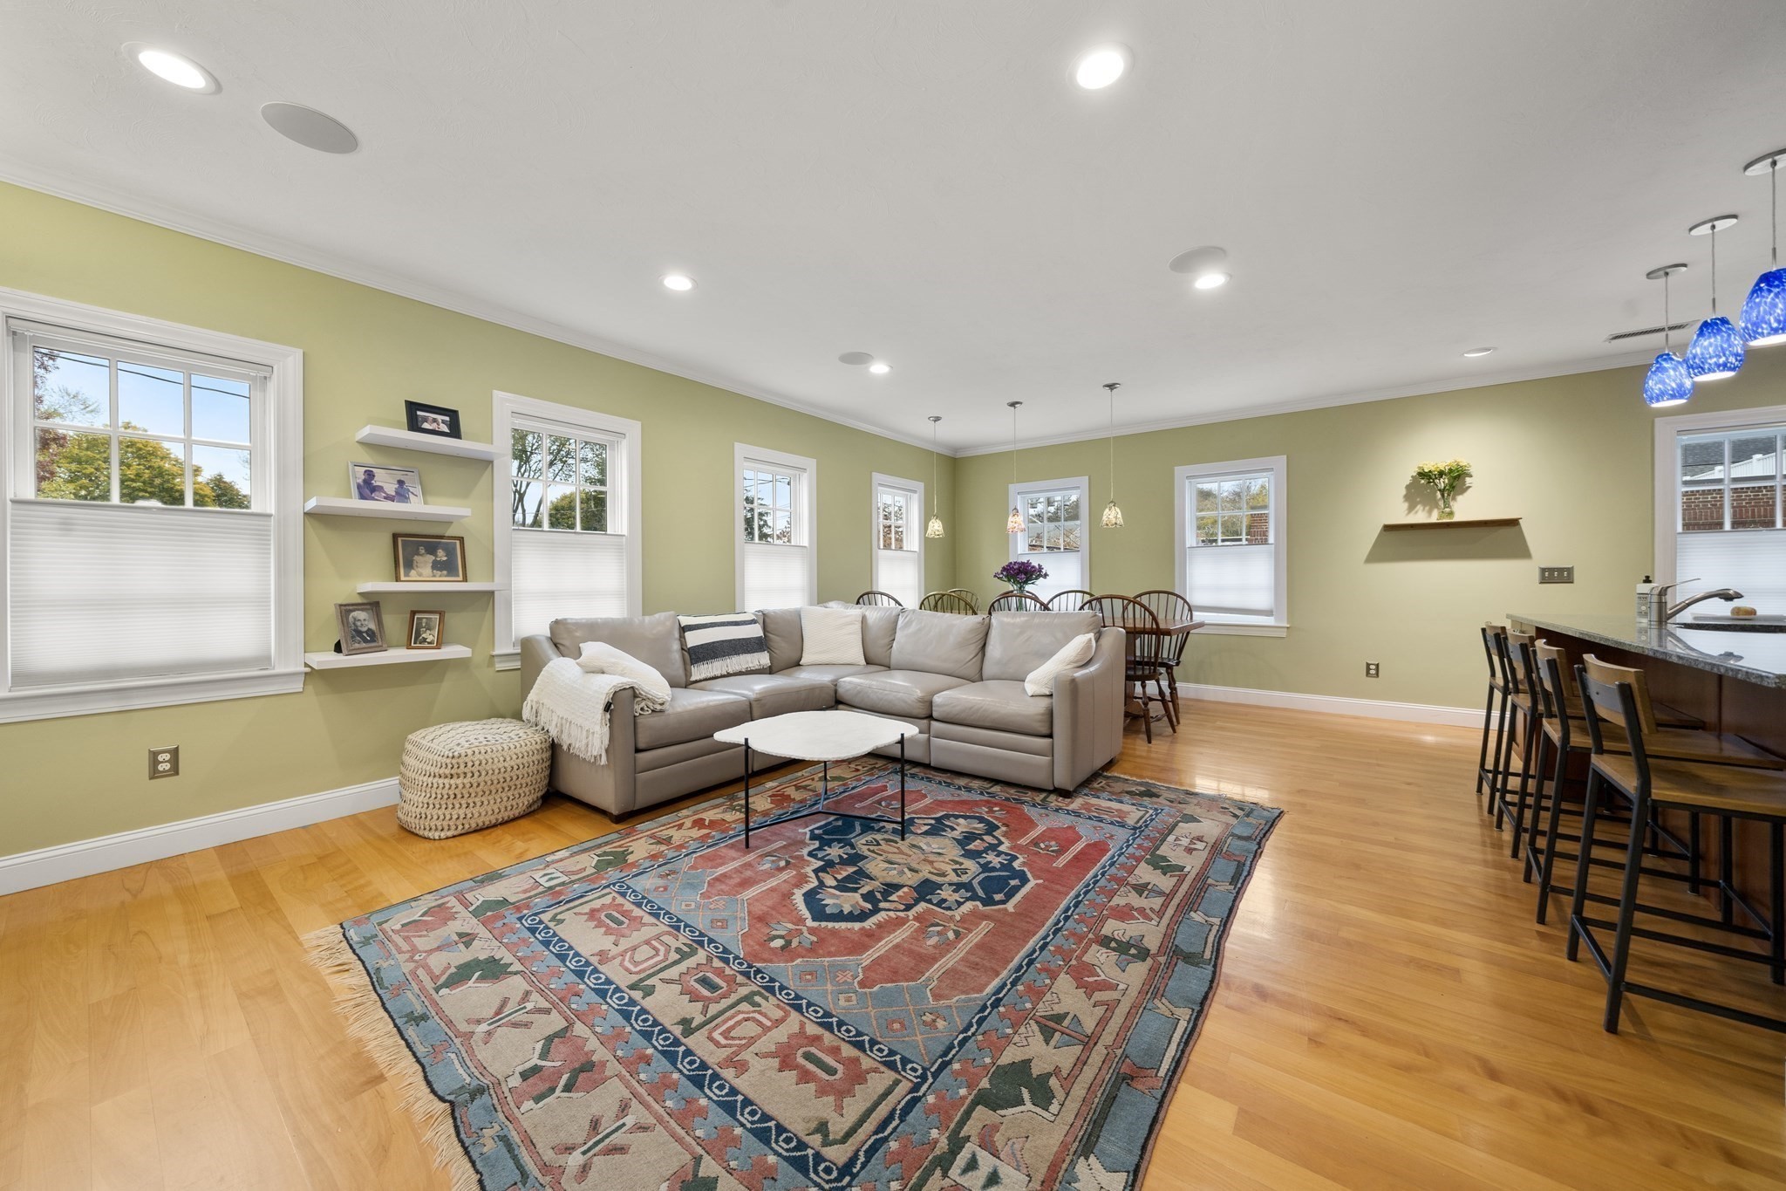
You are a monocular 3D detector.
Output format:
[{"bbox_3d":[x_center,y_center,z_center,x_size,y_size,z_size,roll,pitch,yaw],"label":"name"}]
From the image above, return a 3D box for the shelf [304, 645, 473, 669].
[{"bbox_3d":[-2.466,0.297,2.950,0.255,0.042,0.595,1,2,39],"label":"shelf"}]

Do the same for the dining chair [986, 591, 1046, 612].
[{"bbox_3d":[1.135,0.511,4.830,0.530,1.030,0.560,1,2,37],"label":"dining chair"}]

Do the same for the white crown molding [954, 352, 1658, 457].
[{"bbox_3d":[2.886,-1.629,5.450,5.341,0.085,0.085,1,1,36],"label":"white crown molding"}]

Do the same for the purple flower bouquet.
[{"bbox_3d":[1.096,-0.173,5.100,0.460,0.275,0.420,0,1,12],"label":"purple flower bouquet"}]

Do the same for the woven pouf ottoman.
[{"bbox_3d":[-2.004,0.871,2.876,0.440,0.415,0.535,1,2,33],"label":"woven pouf ottoman"}]

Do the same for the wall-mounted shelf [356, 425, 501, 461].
[{"bbox_3d":[-2.253,-0.743,2.944,0.260,0.040,0.559,1,1,40],"label":"wall-mounted shelf"}]

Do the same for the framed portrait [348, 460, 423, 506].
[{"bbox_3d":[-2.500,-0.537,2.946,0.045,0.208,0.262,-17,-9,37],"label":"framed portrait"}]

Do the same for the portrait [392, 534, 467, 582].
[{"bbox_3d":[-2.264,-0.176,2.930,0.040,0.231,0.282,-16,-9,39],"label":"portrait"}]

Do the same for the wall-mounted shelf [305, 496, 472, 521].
[{"bbox_3d":[-2.461,-0.419,2.937,0.255,0.042,0.595,1,2,39],"label":"wall-mounted shelf"}]

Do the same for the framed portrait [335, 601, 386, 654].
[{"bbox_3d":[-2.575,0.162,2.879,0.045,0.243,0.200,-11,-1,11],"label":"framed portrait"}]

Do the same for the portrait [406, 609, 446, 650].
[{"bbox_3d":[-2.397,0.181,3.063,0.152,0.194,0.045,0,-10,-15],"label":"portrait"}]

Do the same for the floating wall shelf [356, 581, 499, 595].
[{"bbox_3d":[-2.251,-0.043,2.946,0.260,0.040,0.560,1,1,40],"label":"floating wall shelf"}]

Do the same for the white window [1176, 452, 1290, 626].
[{"bbox_3d":[3.055,-0.433,5.418,0.879,1.552,0.120,1,1,37],"label":"white window"}]

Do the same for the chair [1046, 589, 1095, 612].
[{"bbox_3d":[1.570,0.494,5.460,0.530,1.030,0.560,1,2,37],"label":"chair"}]

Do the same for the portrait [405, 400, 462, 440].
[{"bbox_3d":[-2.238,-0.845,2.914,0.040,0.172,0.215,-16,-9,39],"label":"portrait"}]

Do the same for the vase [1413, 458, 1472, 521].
[{"bbox_3d":[4.116,-0.772,4.451,0.290,0.430,0.260,1,1,37],"label":"vase"}]

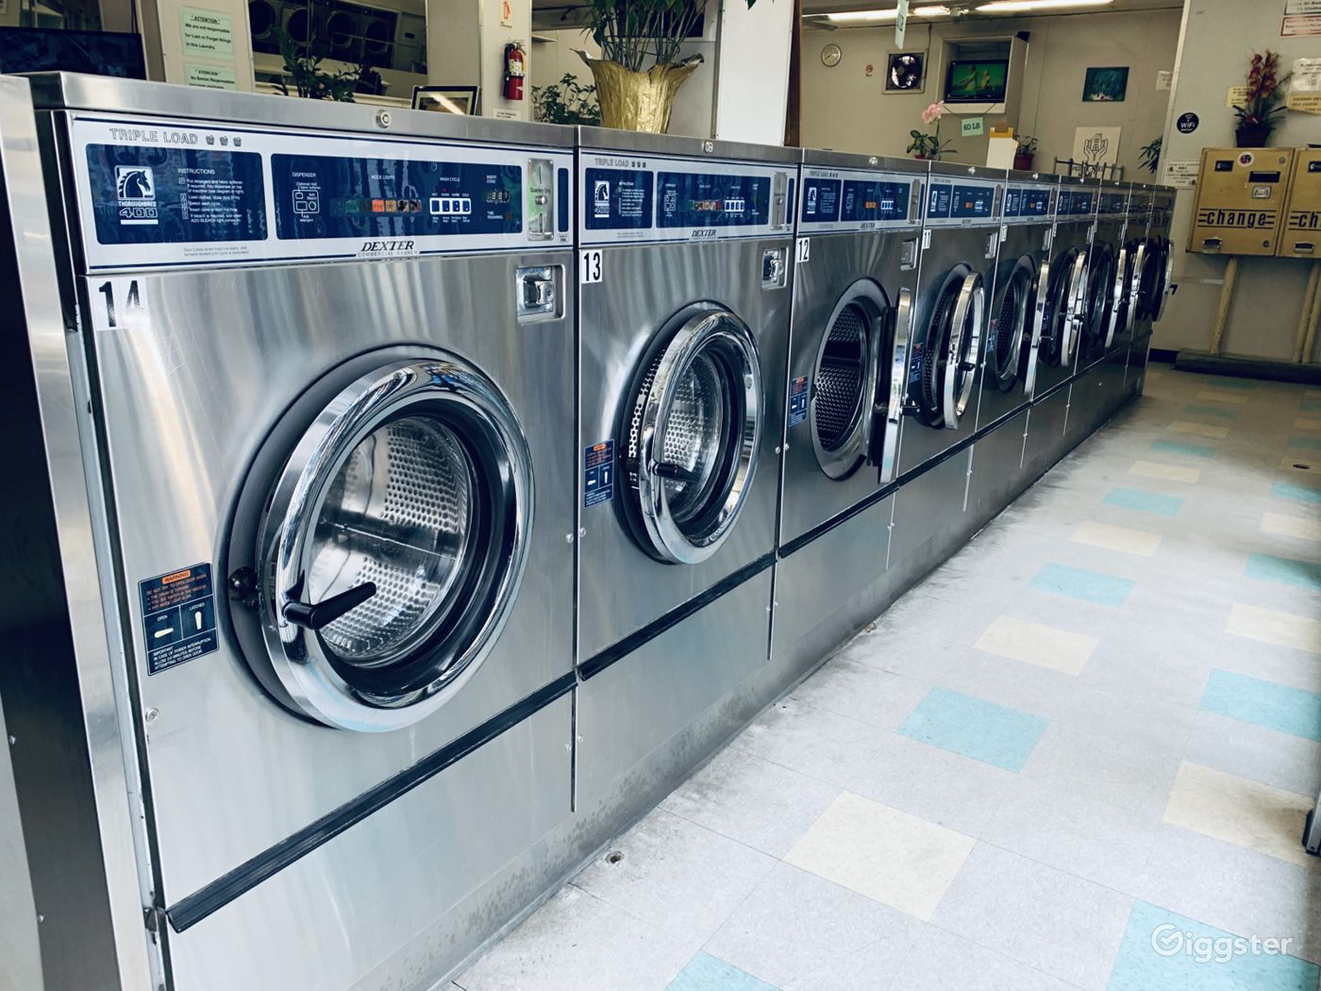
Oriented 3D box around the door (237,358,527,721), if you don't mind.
[{"bbox_3d":[-0.326,0.075,1.369,0.130,0.525,0.525,10,19,27],"label":"door"}]

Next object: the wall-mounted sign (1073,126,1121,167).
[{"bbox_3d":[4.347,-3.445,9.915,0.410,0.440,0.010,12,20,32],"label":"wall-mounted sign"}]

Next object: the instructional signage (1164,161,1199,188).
[{"bbox_3d":[4.160,-2.563,7.911,0.272,0.216,0.008,12,20,32],"label":"instructional signage"}]

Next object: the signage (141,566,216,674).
[{"bbox_3d":[-0.554,0.142,1.147,0.004,0.113,0.088,12,20,32],"label":"signage"}]

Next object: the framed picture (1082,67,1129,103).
[{"bbox_3d":[4.363,-4.024,9.722,0.385,0.312,0.020,12,20,32],"label":"framed picture"}]

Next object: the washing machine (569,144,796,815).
[{"bbox_3d":[-0.185,-0.099,2.232,0.870,1.320,0.775,12,20,32],"label":"washing machine"}]

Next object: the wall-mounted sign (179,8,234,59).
[{"bbox_3d":[-2.245,-2.289,4.924,0.008,0.219,0.279,12,20,32],"label":"wall-mounted sign"}]

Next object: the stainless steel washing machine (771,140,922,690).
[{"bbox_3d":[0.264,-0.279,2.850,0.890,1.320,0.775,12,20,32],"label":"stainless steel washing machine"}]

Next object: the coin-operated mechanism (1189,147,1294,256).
[{"bbox_3d":[4.446,-2.249,7.599,0.588,0.763,0.320,12,20,32],"label":"coin-operated mechanism"}]

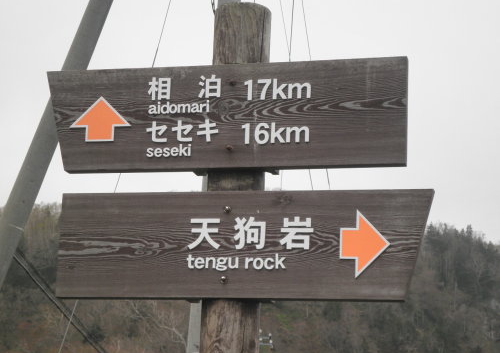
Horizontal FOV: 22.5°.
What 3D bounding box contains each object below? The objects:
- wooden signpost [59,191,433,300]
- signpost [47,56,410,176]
[{"bbox_3d":[-0.021,0.181,3.265,0.996,0.282,0.038,-1,-14,14],"label":"wooden signpost"},{"bbox_3d":[-0.080,-0.157,3.360,1.000,0.287,0.038,-1,-14,14],"label":"signpost"}]

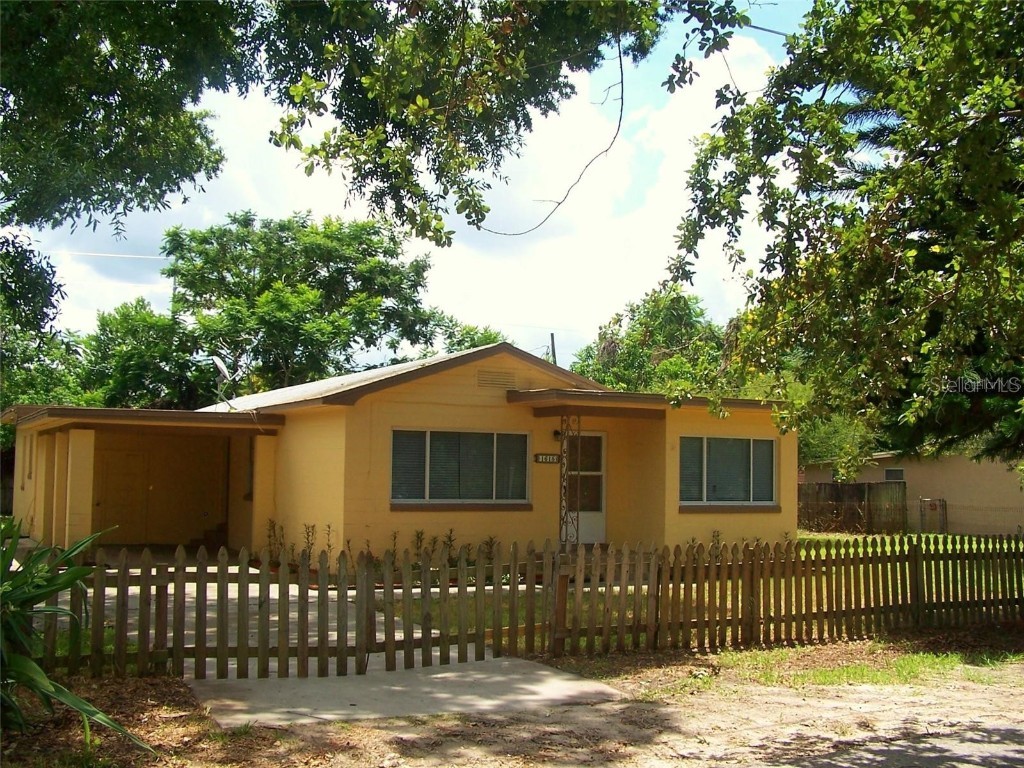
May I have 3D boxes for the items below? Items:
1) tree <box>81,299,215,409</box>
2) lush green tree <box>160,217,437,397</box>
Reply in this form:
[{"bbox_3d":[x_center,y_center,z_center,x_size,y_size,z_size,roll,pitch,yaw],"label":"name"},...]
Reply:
[{"bbox_3d":[-9.750,0.880,30.050,4.000,6.400,3.800,0,-5,0],"label":"tree"},{"bbox_3d":[-6.050,-0.320,32.200,7.900,9.200,7.300,0,-5,0],"label":"lush green tree"}]

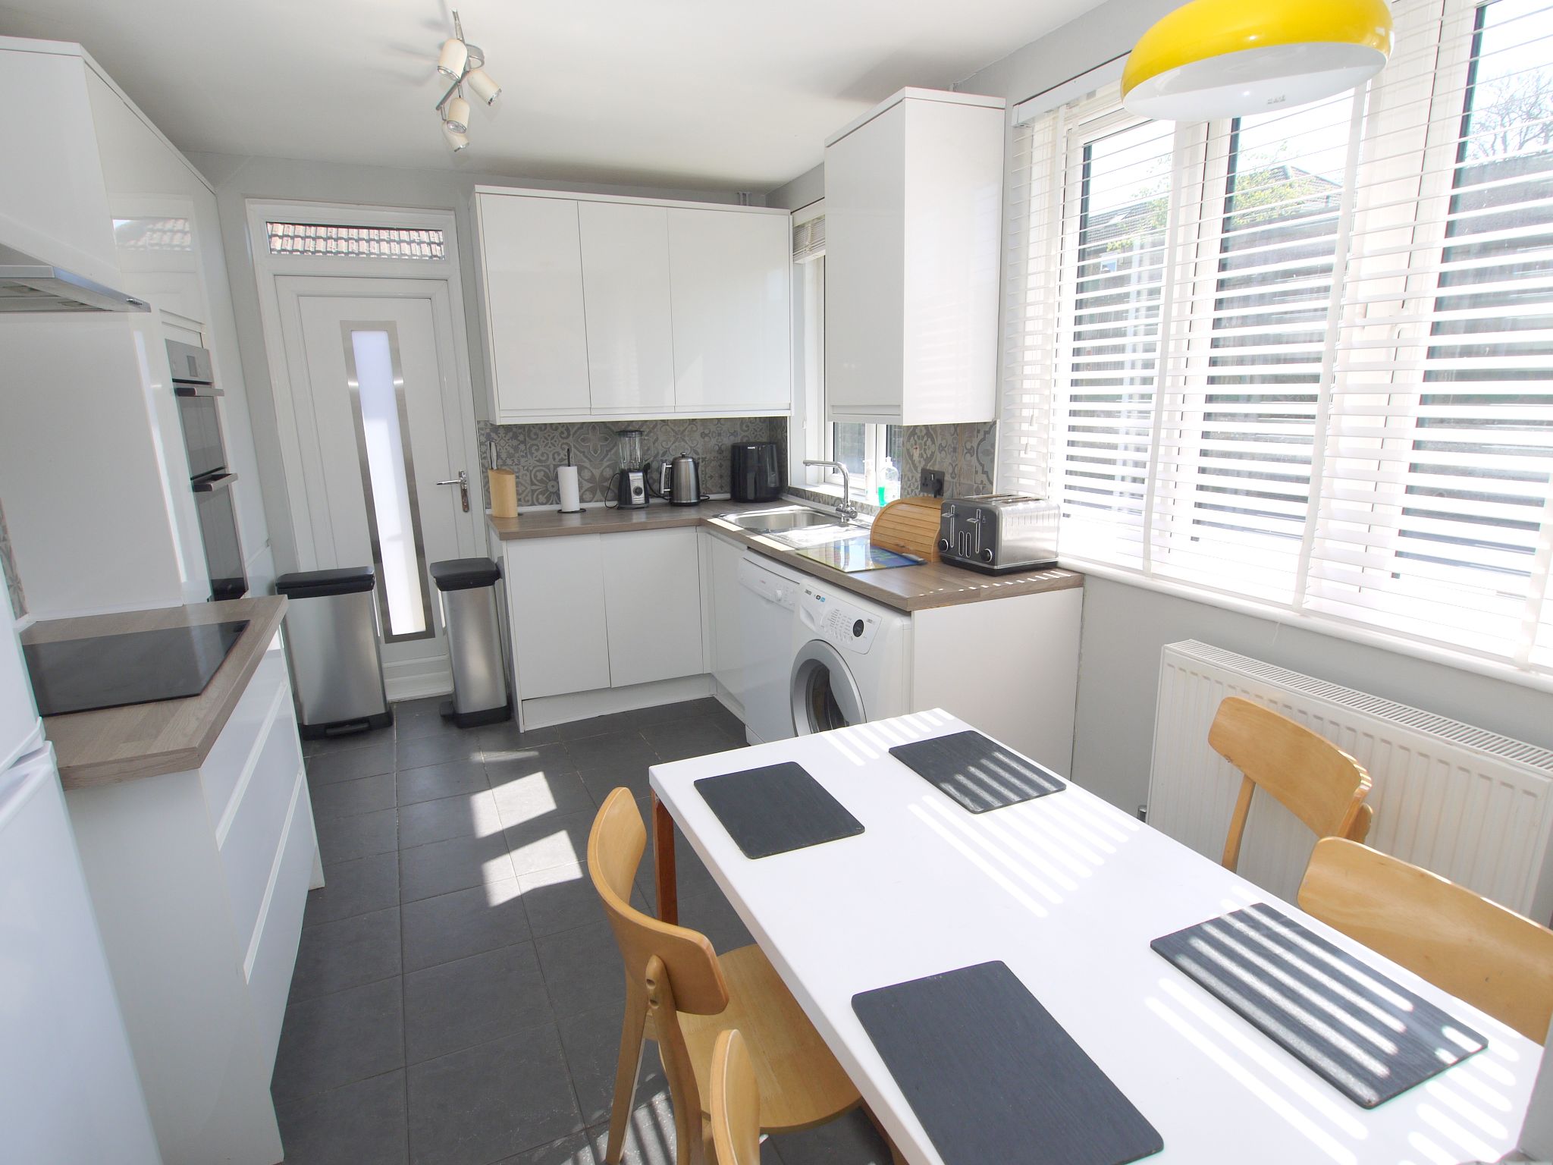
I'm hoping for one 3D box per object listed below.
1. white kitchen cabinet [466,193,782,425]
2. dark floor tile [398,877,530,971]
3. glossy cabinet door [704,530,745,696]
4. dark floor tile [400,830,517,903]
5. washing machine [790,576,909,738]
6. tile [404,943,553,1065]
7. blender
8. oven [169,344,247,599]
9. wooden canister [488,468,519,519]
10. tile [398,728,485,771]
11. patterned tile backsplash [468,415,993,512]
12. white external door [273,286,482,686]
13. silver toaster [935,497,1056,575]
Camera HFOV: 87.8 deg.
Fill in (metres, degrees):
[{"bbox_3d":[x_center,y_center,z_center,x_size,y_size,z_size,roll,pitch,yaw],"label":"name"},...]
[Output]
[{"bbox_3d":[-0.662,-1.282,3.904,1.437,0.974,0.370,-7,14,-24],"label":"white kitchen cabinet"},{"bbox_3d":[-0.892,0.978,2.316,0.330,0.010,0.330,-7,14,-24],"label":"dark floor tile"},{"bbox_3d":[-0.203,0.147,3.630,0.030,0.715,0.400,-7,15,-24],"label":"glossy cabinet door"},{"bbox_3d":[-1.035,0.915,2.613,0.330,0.010,0.330,-7,14,-24],"label":"dark floor tile"},{"bbox_3d":[0.453,0.424,2.673,0.580,0.850,0.600,-7,14,-23],"label":"washing machine"},{"bbox_3d":[-0.749,1.041,2.019,0.330,0.010,0.330,-7,14,-24],"label":"tile"},{"bbox_3d":[-0.725,-0.567,4.053,0.145,0.382,0.160,-9,15,-30],"label":"blender"},{"bbox_3d":[-2.141,-0.318,2.647,0.580,0.885,0.600,-7,14,-24],"label":"oven"},{"bbox_3d":[-1.321,-0.432,3.906,0.115,0.225,0.100,-7,15,-24],"label":"wooden canister"},{"bbox_3d":[-1.439,0.722,3.449,0.328,0.010,0.324,-7,14,-24],"label":"tile"},{"bbox_3d":[-0.334,-0.436,3.296,1.500,0.440,1.910,-7,14,-23],"label":"patterned tile backsplash"},{"bbox_3d":[-1.843,-0.404,3.876,0.710,1.980,0.060,-7,15,-24],"label":"white external door"},{"bbox_3d":[0.699,-0.156,2.574,0.272,0.205,0.277,-7,14,-25],"label":"silver toaster"}]

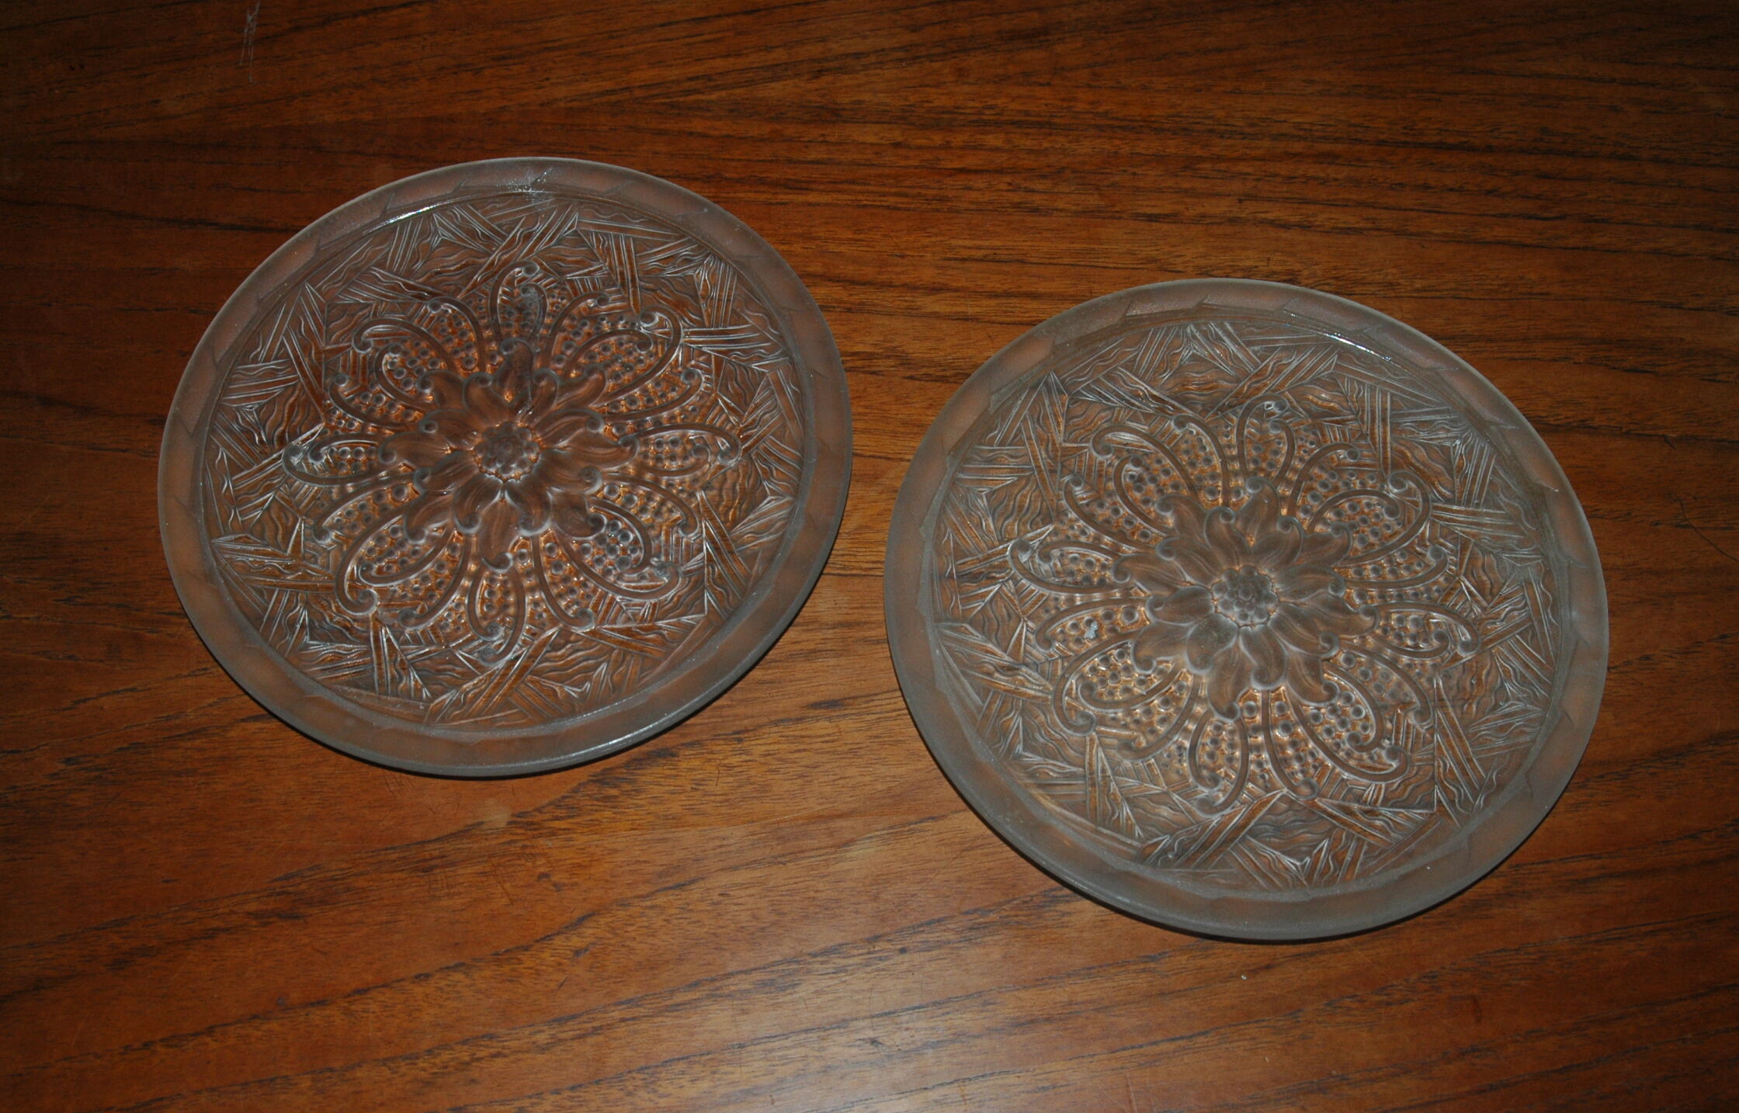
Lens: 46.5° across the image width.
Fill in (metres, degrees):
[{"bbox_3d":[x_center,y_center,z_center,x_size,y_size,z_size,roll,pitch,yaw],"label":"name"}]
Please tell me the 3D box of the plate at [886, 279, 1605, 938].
[{"bbox_3d":[0.146,0.015,0.798,0.280,0.025,0.280,0,66,1],"label":"plate"}]

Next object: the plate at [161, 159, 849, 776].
[{"bbox_3d":[-0.146,-0.041,0.826,0.280,0.025,0.280,0,66,1],"label":"plate"}]

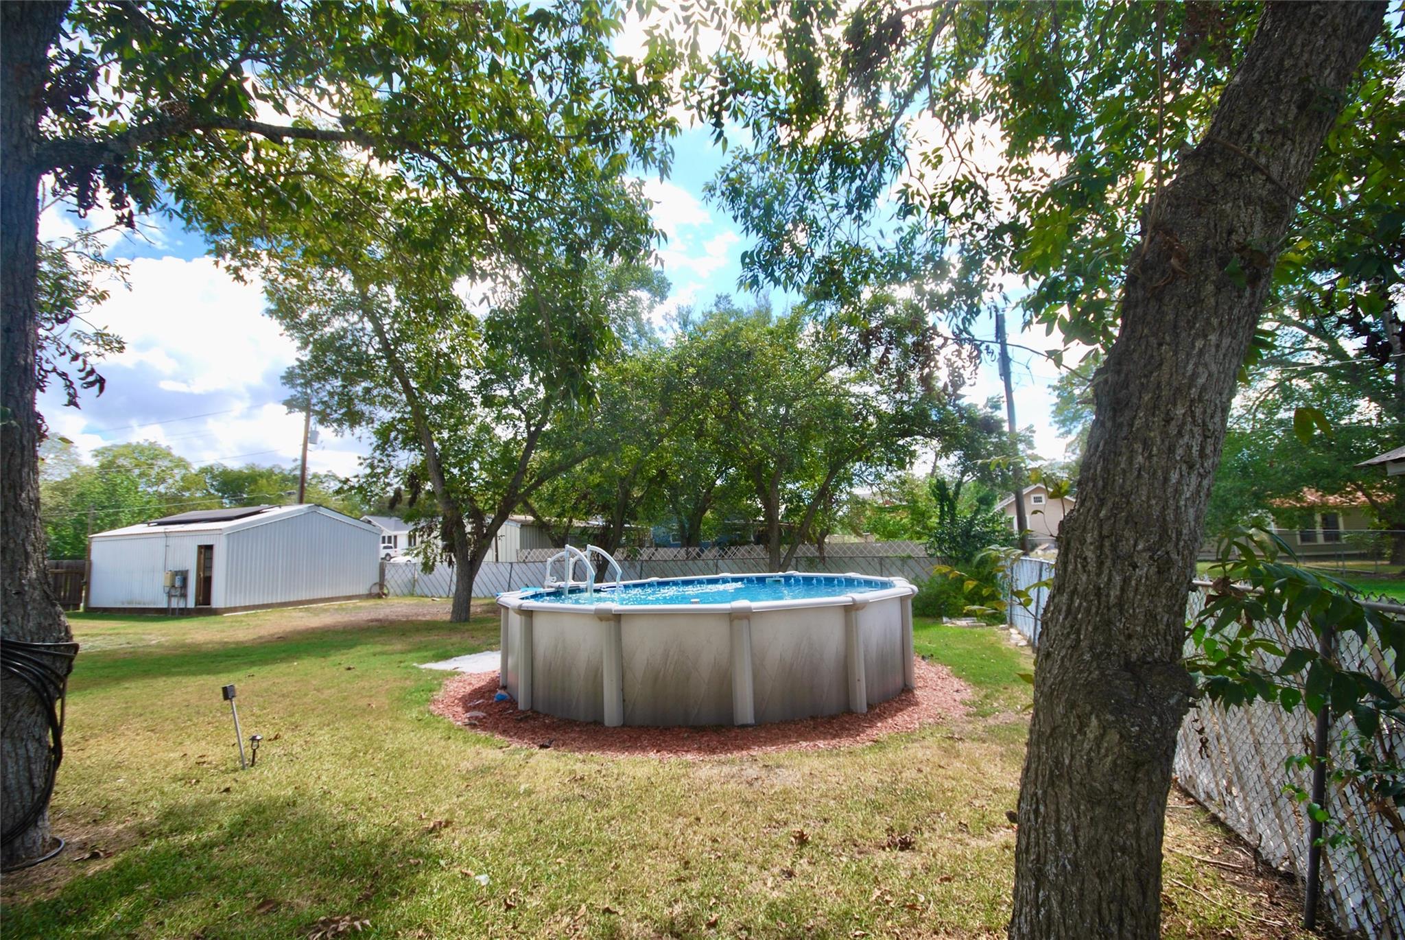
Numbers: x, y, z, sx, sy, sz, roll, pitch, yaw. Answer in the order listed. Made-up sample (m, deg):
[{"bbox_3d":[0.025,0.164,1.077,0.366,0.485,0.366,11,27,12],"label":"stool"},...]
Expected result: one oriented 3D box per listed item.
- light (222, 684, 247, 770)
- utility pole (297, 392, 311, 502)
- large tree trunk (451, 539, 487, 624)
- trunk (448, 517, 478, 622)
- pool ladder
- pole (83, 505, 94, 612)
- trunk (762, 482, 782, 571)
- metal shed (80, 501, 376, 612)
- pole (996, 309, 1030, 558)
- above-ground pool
[{"bbox_3d":[-4.670,2.585,5.870,0.140,0.862,0.140,-11,0,-31],"label":"light"},{"bbox_3d":[-24.039,1.038,35.238,0.320,11.796,0.320,3,-9,-34],"label":"utility pole"},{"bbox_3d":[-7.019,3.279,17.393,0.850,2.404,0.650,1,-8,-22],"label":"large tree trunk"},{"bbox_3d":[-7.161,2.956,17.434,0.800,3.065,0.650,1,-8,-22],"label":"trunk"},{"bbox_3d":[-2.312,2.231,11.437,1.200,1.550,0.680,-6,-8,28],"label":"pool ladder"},{"bbox_3d":[-24.433,3.500,23.334,0.220,4.247,0.220,-9,-10,43],"label":"pole"},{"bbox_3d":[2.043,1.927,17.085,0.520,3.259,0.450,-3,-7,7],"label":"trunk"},{"bbox_3d":[-19.329,3.654,24.774,8.296,3.986,6.363,-4,-8,20],"label":"metal shed"},{"bbox_3d":[10.558,-0.854,19.713,0.320,9.472,0.320,-6,-8,28],"label":"pole"},{"bbox_3d":[0.087,2.679,9.986,6.723,1.389,6.723,-2,-7,0],"label":"above-ground pool"}]

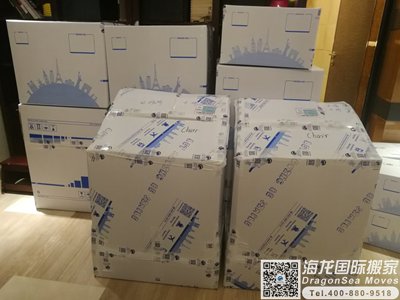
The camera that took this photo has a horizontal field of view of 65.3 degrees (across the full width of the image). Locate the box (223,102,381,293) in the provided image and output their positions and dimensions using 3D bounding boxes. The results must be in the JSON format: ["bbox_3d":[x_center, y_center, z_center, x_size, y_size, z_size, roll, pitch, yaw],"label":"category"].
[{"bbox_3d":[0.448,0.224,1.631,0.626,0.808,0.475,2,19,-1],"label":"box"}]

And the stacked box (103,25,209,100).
[{"bbox_3d":[-0.218,-0.547,1.971,0.567,0.423,0.452,4,19,6],"label":"stacked box"}]

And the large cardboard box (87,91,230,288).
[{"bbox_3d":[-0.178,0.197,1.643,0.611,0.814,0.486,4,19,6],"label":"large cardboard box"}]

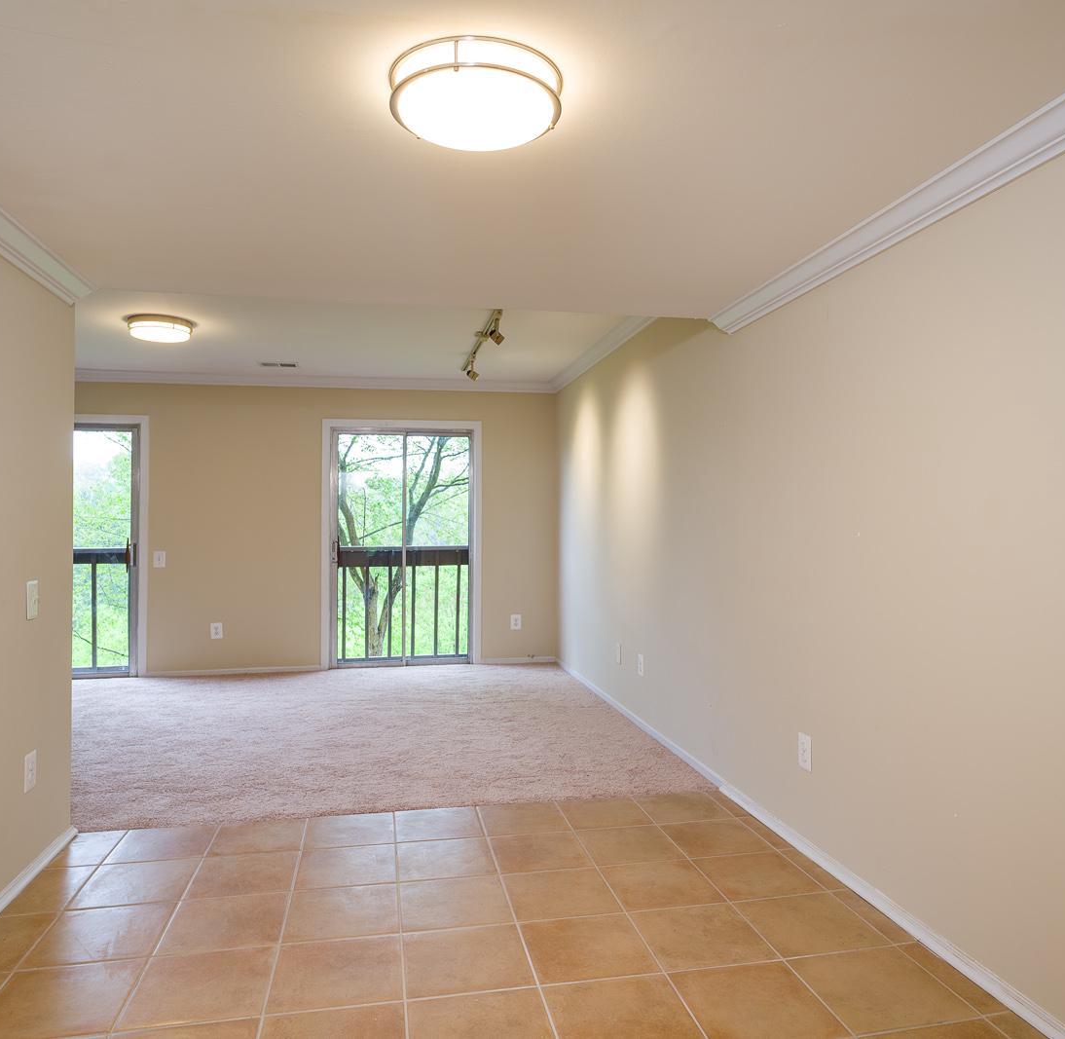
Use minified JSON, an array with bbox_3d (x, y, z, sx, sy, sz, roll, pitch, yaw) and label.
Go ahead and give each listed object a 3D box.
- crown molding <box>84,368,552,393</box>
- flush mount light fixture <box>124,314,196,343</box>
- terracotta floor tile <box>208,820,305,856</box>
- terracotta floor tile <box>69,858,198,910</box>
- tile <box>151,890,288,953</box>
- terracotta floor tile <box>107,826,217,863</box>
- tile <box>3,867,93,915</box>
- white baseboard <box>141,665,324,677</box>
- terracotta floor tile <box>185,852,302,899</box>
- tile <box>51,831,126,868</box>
[{"bbox_3d":[-2.142,-1.173,6.593,4.820,0.090,0.085,0,-1,-11],"label":"crown molding"},{"bbox_3d":[-2.327,-1.195,4.874,0.360,0.100,0.360,0,-1,-11],"label":"flush mount light fixture"},{"bbox_3d":[-1.036,1.216,2.974,0.335,0.010,0.323,0,-1,-11],"label":"terracotta floor tile"},{"bbox_3d":[-1.327,1.235,2.638,0.336,0.010,0.334,0,-1,-11],"label":"terracotta floor tile"},{"bbox_3d":[-0.908,1.208,2.327,0.333,0.010,0.326,0,-1,-11],"label":"tile"},{"bbox_3d":[-1.391,1.242,2.973,0.336,0.010,0.334,0,-1,-11],"label":"terracotta floor tile"},{"bbox_3d":[-1.569,1.212,2.538,0.191,0.010,0.323,0,-1,-11],"label":"tile"},{"bbox_3d":[-2.374,1.218,6.241,1.318,0.058,0.014,0,-1,-11],"label":"white baseboard"},{"bbox_3d":[-0.974,1.213,2.652,0.335,0.010,0.323,0,-1,-11],"label":"terracotta floor tile"},{"bbox_3d":[-1.631,1.215,2.860,0.191,0.010,0.323,0,-1,-11],"label":"tile"}]

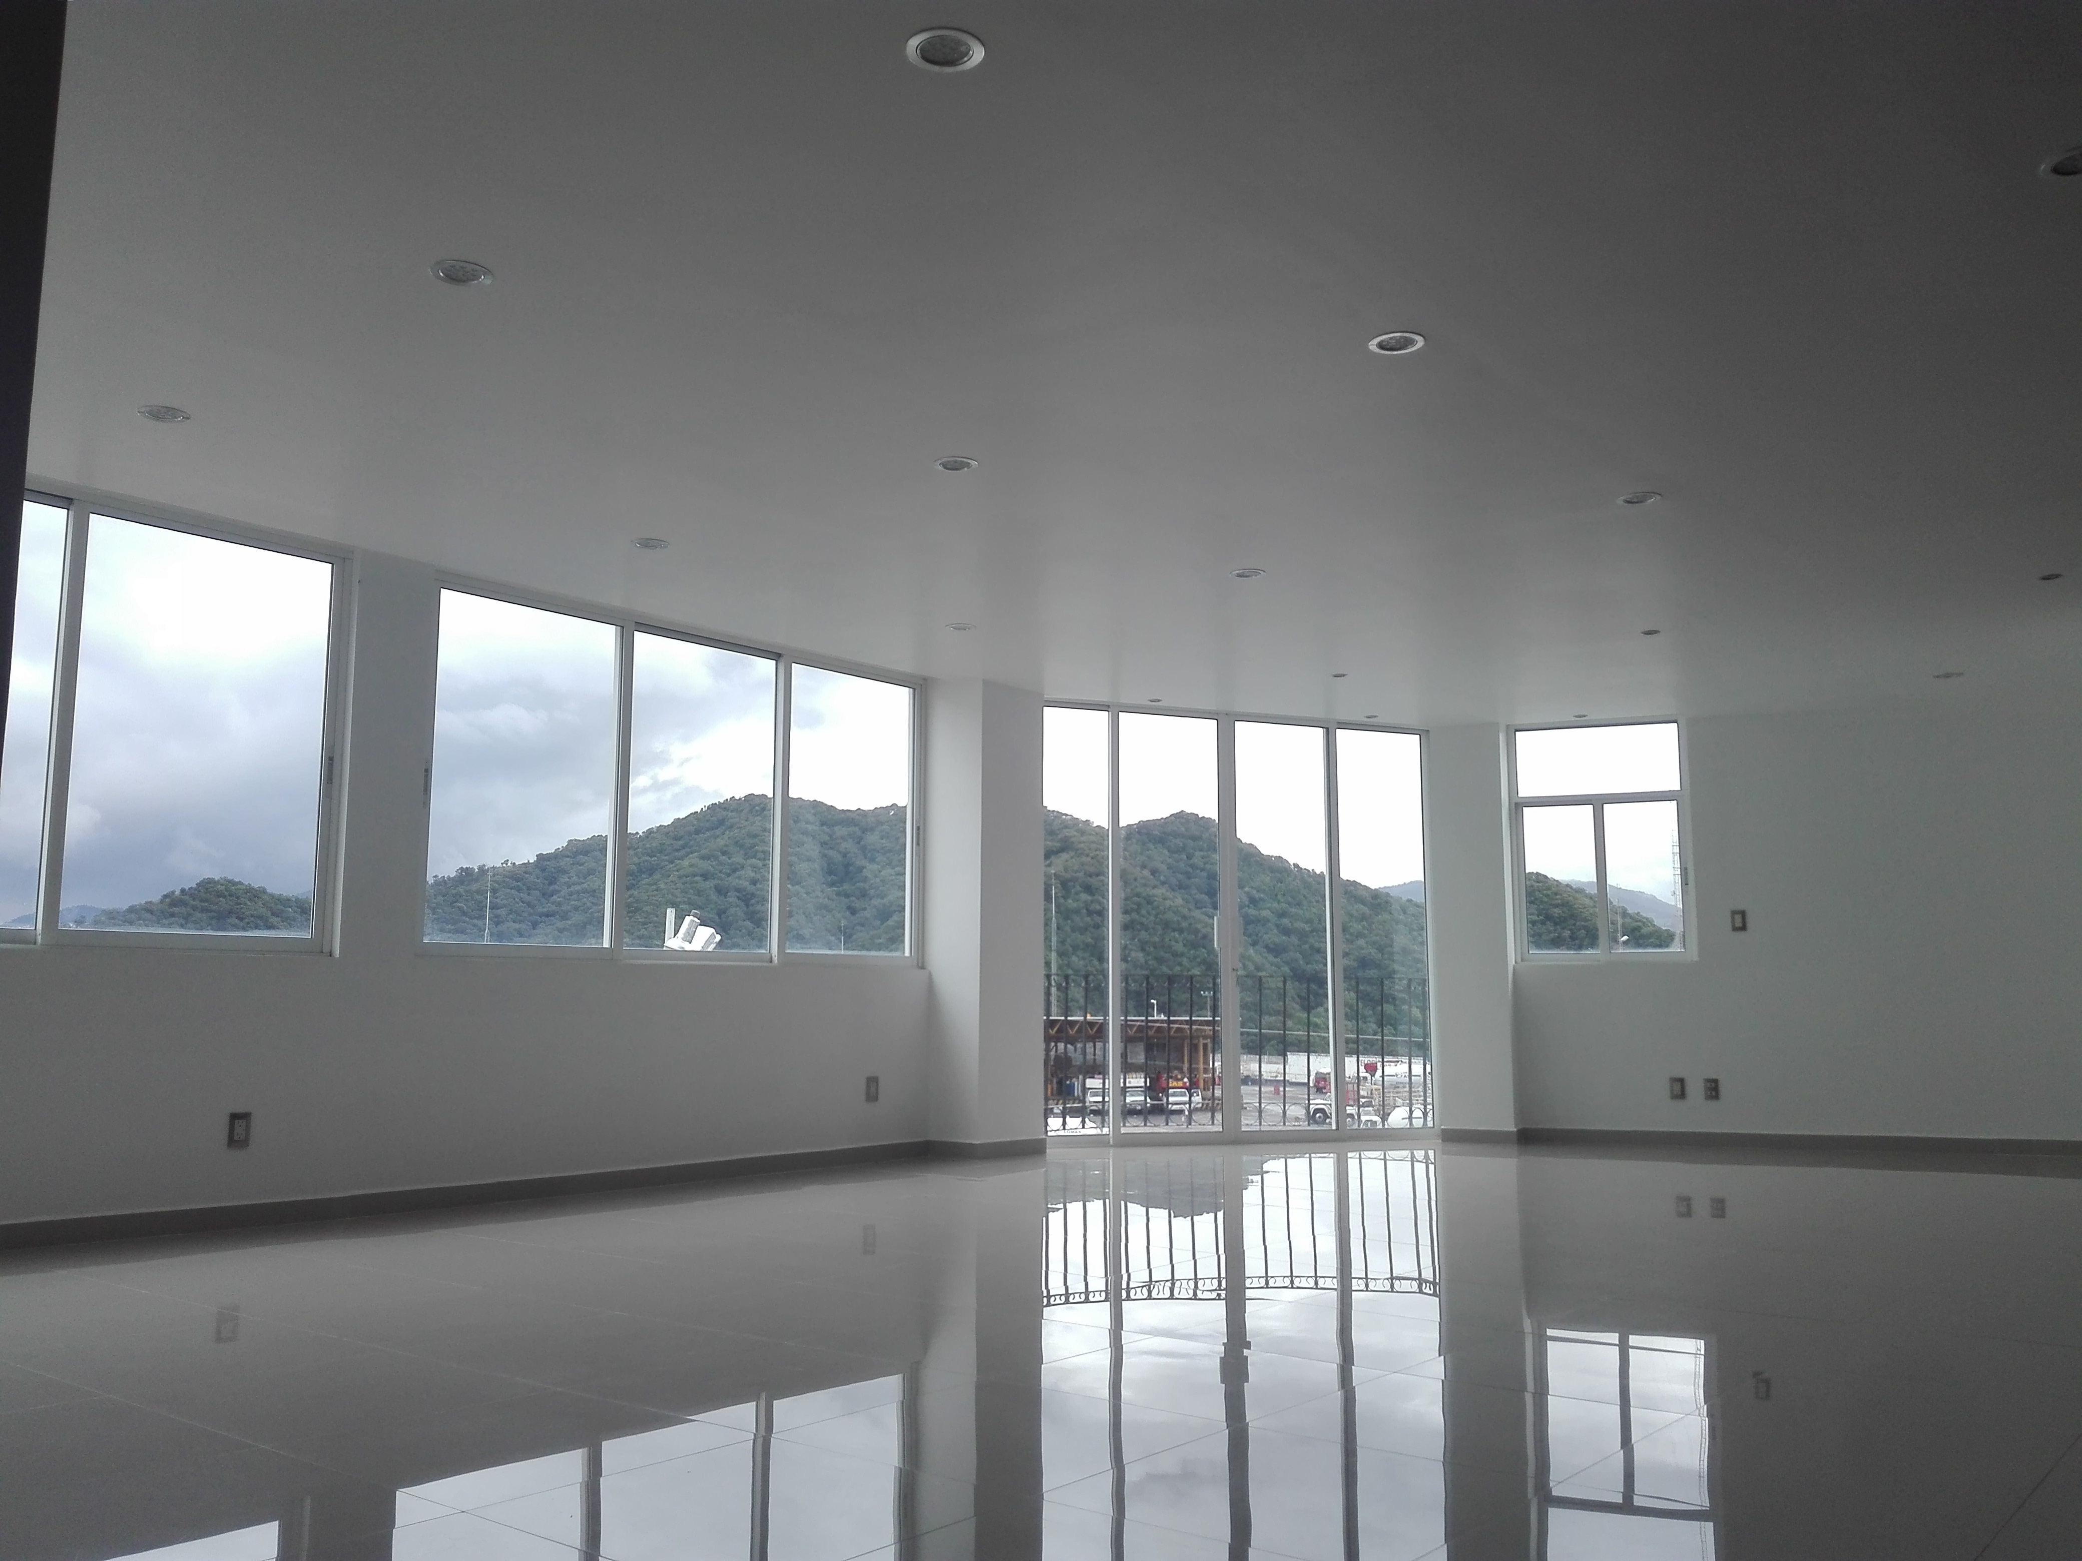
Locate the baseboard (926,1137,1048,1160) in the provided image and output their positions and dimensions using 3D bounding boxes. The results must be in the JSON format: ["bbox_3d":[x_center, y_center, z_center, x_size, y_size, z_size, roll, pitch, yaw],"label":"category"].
[{"bbox_3d":[-0.262,1.893,8.313,0.623,0.080,0.221,1,-8,-9],"label":"baseboard"}]

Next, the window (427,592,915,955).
[{"bbox_3d":[-1.516,0.075,7.416,0.080,1.507,2.813,-7,-10,39],"label":"window"}]

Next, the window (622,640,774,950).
[{"bbox_3d":[-1.533,0.080,7.382,0.050,1.408,0.829,-7,-10,39],"label":"window"}]

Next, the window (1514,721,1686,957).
[{"bbox_3d":[3.245,0.357,9.398,0.982,1.390,0.080,-3,-8,19],"label":"window"}]

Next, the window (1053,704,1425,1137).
[{"bbox_3d":[1.158,0.836,9.416,2.607,2.441,0.080,3,-9,-21],"label":"window"}]

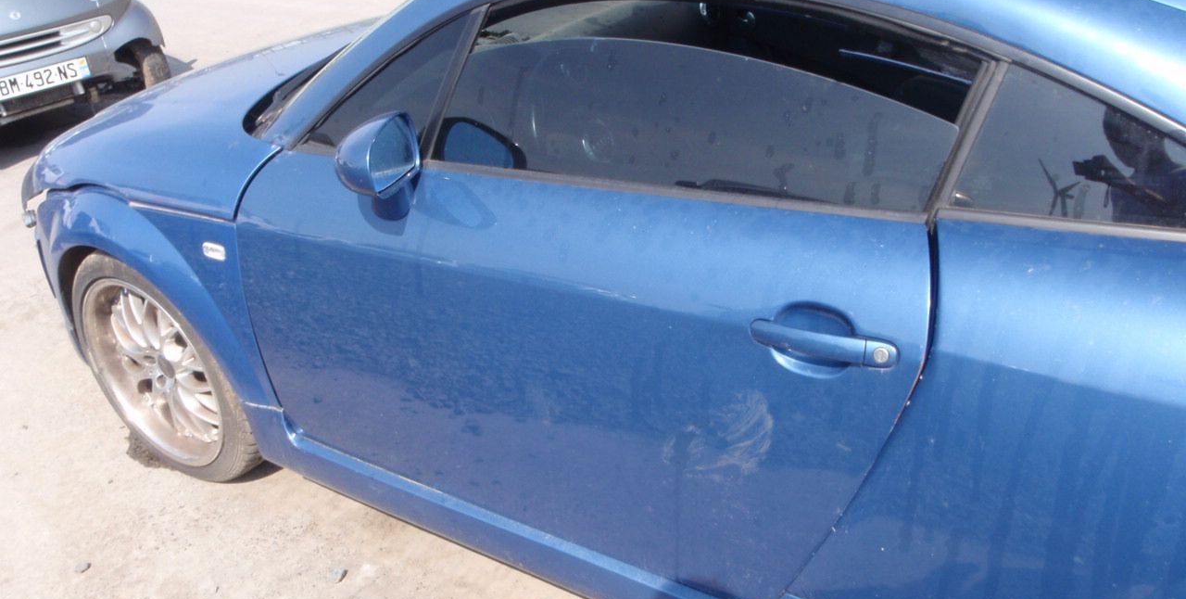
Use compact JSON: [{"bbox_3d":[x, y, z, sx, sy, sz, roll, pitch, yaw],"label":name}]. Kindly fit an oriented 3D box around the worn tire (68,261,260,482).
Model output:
[{"bbox_3d":[-0.979,0.136,2.349,0.635,0.635,0.225,13,31,31],"label":"worn tire"}]

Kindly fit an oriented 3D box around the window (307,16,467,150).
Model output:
[{"bbox_3d":[-0.381,-0.388,1.723,0.350,0.270,0.030,14,5,34],"label":"window"}]

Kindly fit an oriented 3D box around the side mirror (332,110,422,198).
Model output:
[{"bbox_3d":[-0.366,-0.242,1.604,0.130,0.135,0.165,13,31,31],"label":"side mirror"}]

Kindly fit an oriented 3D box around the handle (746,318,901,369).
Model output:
[{"bbox_3d":[0.296,0.058,1.241,0.200,0.042,0.043,13,31,31],"label":"handle"}]

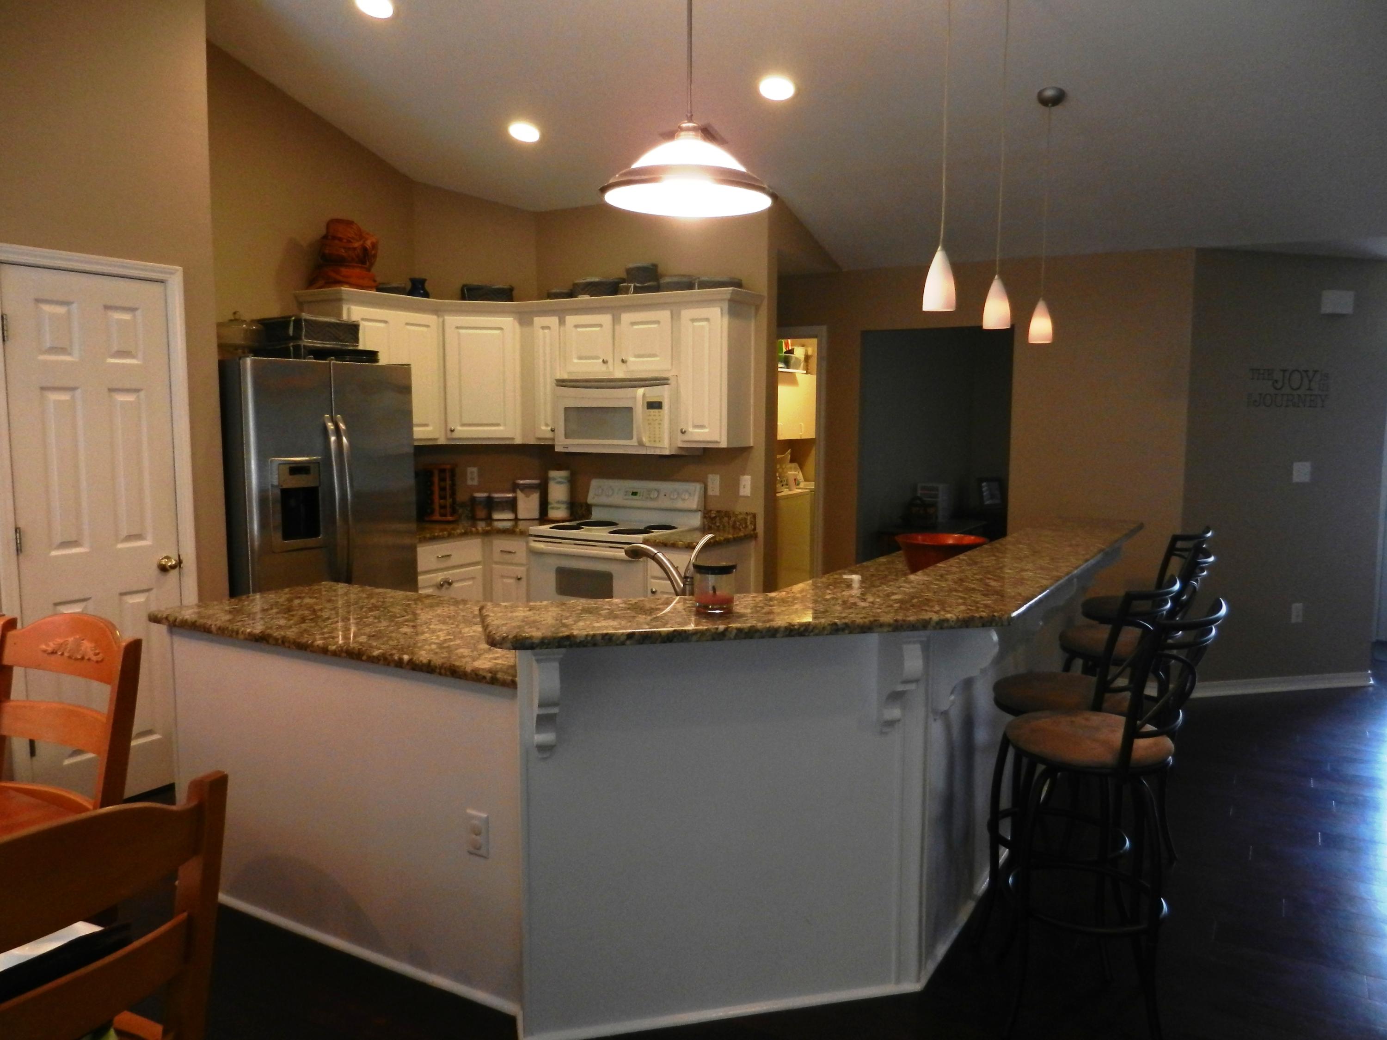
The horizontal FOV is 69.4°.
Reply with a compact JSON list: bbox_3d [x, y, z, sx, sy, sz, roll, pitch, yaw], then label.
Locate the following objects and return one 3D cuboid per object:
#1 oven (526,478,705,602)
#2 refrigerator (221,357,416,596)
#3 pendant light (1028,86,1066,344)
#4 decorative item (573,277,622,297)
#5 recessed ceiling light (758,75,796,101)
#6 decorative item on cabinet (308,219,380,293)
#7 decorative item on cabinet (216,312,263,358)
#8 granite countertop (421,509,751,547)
[{"bbox_3d":[-0.430,0.380,5.572,0.760,1.155,0.675,4,7,30],"label":"oven"},{"bbox_3d":[-1.886,0.162,4.636,0.850,1.770,0.912,4,7,30],"label":"refrigerator"},{"bbox_3d":[1.479,-1.262,4.198,0.125,1.030,0.125,4,7,30],"label":"pendant light"},{"bbox_3d":[-0.533,-1.285,5.642,0.270,0.125,0.220,4,7,30],"label":"decorative item"},{"bbox_3d":[0.367,-1.889,4.382,0.170,0.030,0.170,8,-8,1],"label":"recessed ceiling light"},{"bbox_3d":[-1.808,-1.364,5.189,0.340,0.400,0.280,-2,7,-23],"label":"decorative item on cabinet"},{"bbox_3d":[-1.938,-0.781,4.264,0.255,0.215,0.255,4,7,30],"label":"decorative item on cabinet"},{"bbox_3d":[-0.859,0.029,5.386,2.010,0.135,1.380,4,7,30],"label":"granite countertop"}]

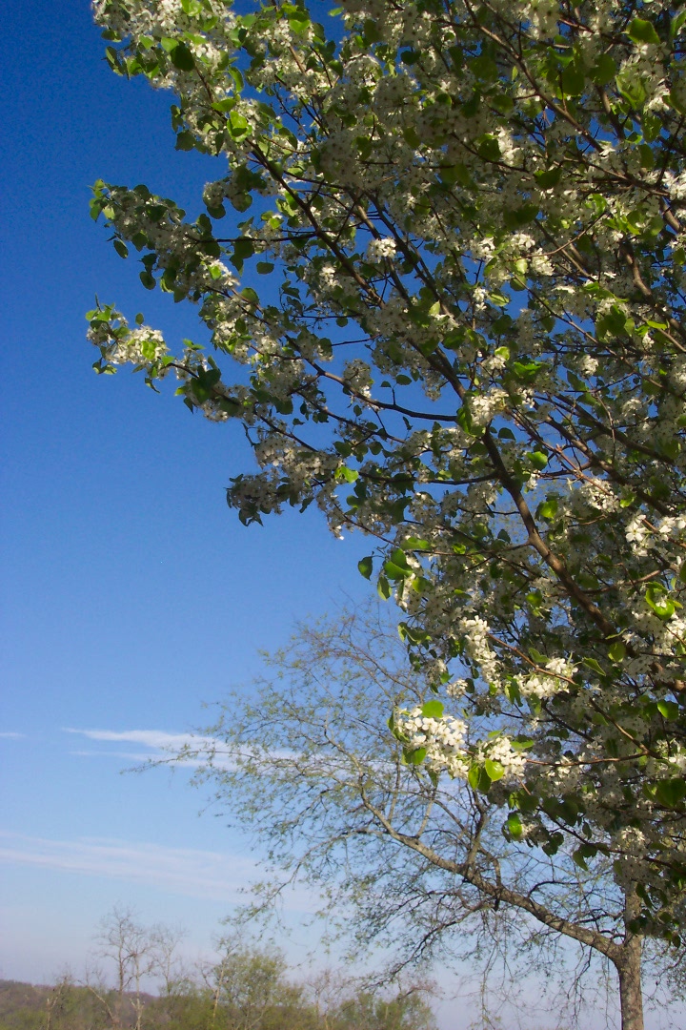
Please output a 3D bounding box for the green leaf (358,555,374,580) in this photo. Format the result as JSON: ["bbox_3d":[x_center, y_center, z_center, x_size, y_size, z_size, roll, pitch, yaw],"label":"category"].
[{"bbox_3d":[0.047,0.107,2.200,0.030,0.049,0.025,-6,-26,18],"label":"green leaf"}]

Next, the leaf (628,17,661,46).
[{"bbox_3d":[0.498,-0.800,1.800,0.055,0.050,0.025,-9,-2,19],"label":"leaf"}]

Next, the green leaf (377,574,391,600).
[{"bbox_3d":[0.084,0.146,2.200,0.026,0.049,0.025,-11,-28,27],"label":"green leaf"}]

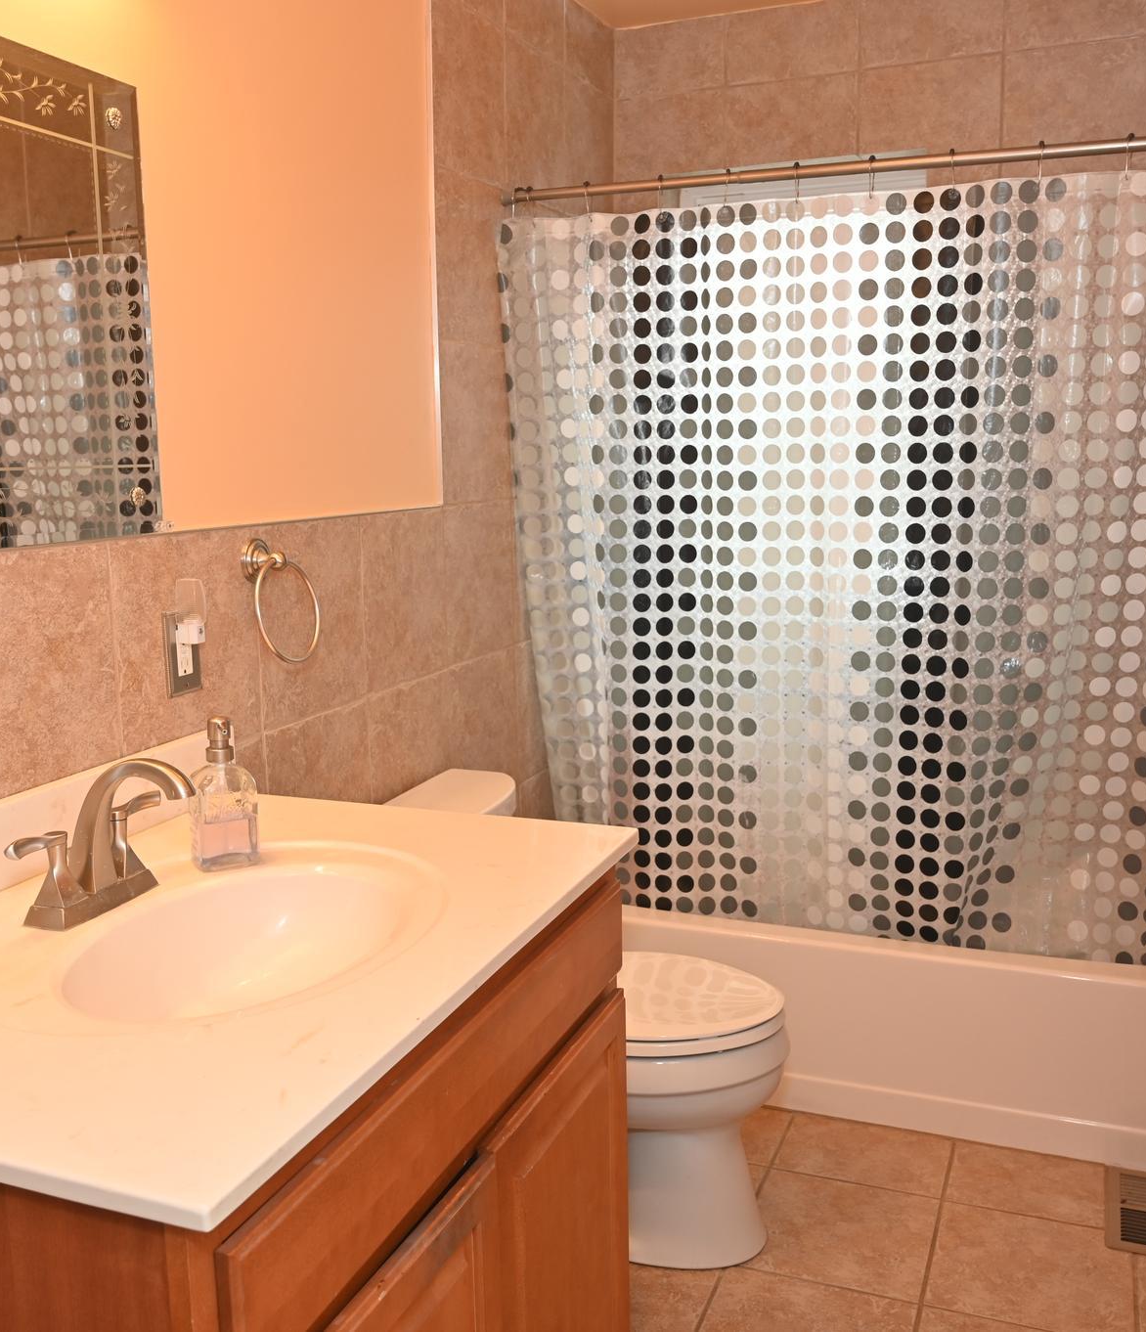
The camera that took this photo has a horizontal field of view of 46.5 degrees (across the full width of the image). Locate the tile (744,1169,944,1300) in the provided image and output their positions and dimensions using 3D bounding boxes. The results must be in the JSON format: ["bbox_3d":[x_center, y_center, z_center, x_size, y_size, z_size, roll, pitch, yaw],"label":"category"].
[{"bbox_3d":[0.485,1.039,2.439,0.334,0.010,0.339,3,10,21],"label":"tile"}]

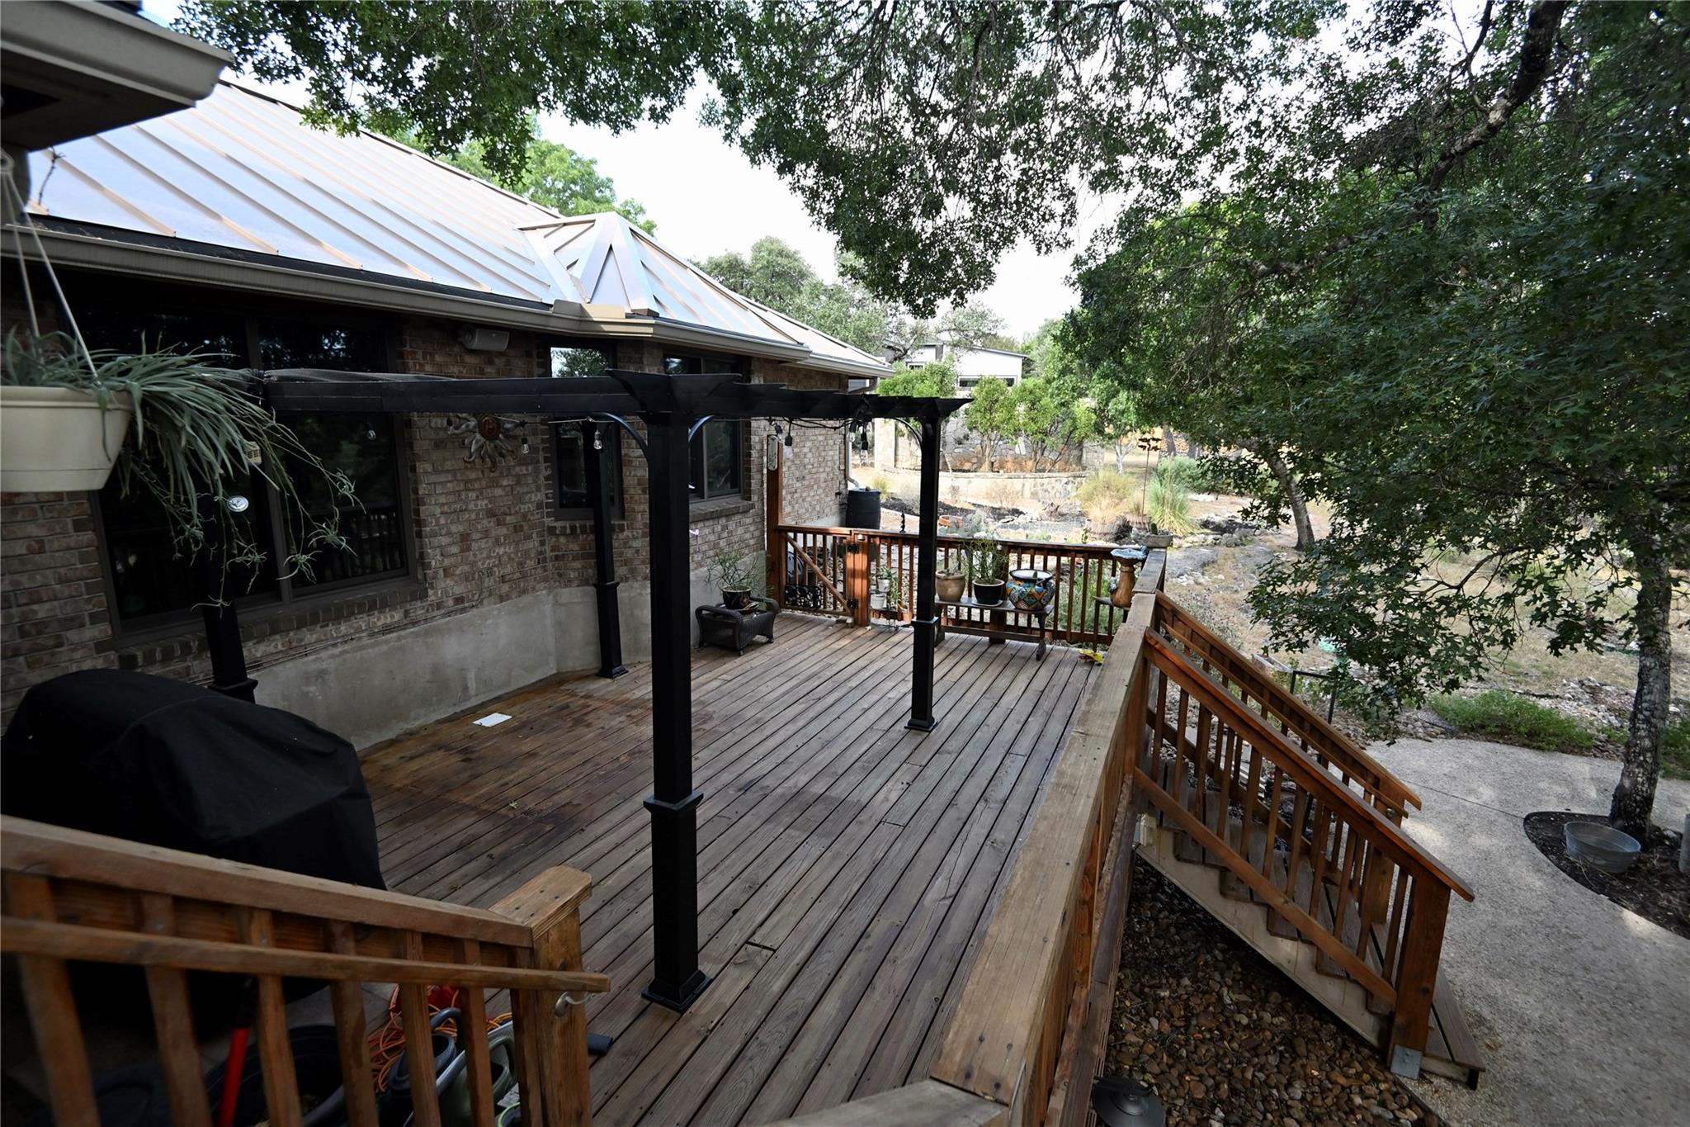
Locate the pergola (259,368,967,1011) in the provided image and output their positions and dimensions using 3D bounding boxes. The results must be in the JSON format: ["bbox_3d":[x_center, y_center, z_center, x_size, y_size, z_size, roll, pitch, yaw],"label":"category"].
[{"bbox_3d":[-1.354,0.162,4.607,3.600,2.370,3.450,6,12,24],"label":"pergola"}]

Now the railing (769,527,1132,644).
[{"bbox_3d":[1.012,0.239,7.811,3.920,1.045,0.150,5,12,23],"label":"railing"}]

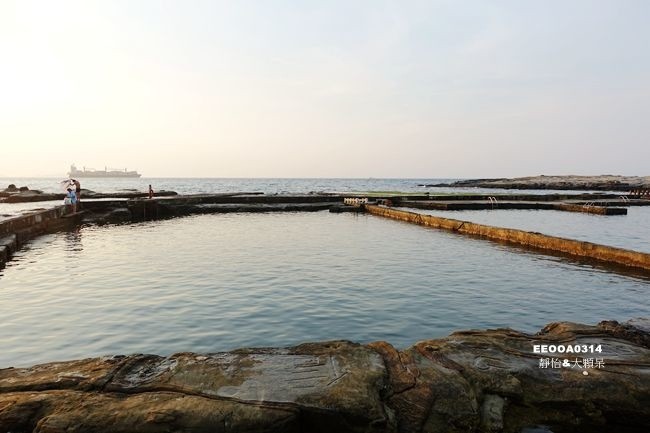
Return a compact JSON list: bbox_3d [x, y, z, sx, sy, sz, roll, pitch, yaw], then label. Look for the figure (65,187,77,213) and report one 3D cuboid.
[{"bbox_3d":[-15.550,-0.967,26.500,0.550,1.500,0.500,-2,5,-20],"label":"figure"}]

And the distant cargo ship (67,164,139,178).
[{"bbox_3d":[-569.118,-116.773,1127.644,165.000,35.490,26.000,-2,5,-19],"label":"distant cargo ship"}]

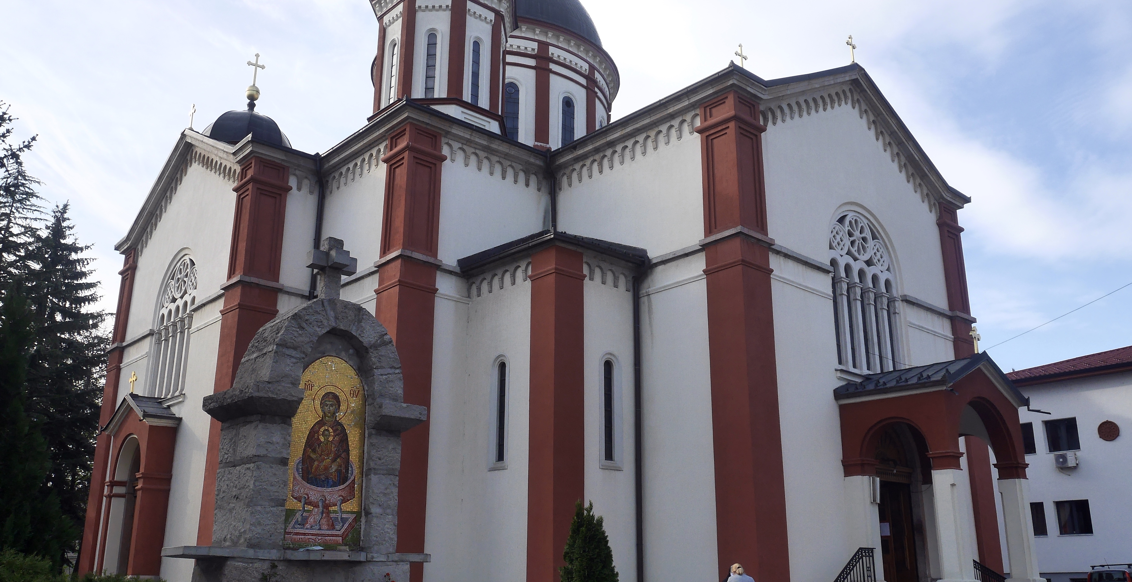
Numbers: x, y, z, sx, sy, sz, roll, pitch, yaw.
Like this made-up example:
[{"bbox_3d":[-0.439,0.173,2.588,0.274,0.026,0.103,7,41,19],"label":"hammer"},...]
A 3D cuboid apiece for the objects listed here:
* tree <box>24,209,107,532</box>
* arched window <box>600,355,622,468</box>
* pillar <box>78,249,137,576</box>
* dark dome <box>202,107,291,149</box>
[{"bbox_3d":[-19.862,3.818,33.901,6.000,15.184,6.000,15,-22,-40],"label":"tree"},{"bbox_3d":[0.926,2.552,19.491,0.649,2.418,0.220,15,-22,-40],"label":"arched window"},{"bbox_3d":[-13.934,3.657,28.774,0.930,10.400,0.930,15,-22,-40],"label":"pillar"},{"bbox_3d":[-12.794,-6.150,36.834,3.420,2.450,3.420,15,-23,-39],"label":"dark dome"}]

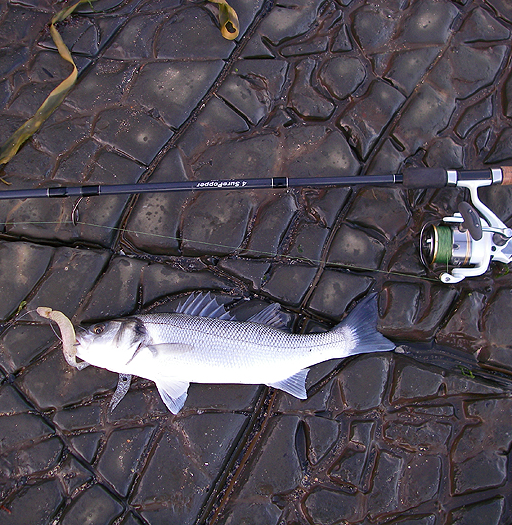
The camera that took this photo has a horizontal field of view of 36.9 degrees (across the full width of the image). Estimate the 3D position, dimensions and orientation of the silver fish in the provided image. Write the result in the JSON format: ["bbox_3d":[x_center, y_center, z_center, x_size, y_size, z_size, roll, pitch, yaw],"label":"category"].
[{"bbox_3d":[-0.027,0.118,1.000,0.414,0.056,0.158,-1,81,0],"label":"silver fish"}]

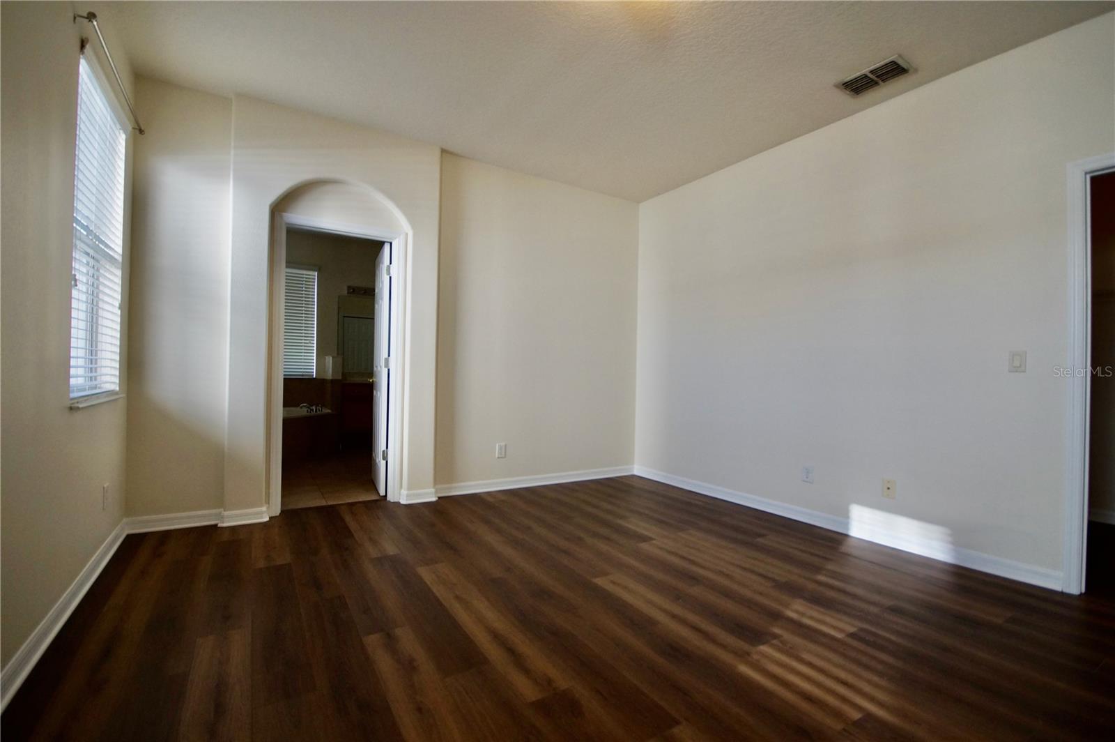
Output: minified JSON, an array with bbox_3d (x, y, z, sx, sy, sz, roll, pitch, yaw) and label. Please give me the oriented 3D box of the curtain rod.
[{"bbox_3d":[-2.173,-1.416,2.296,0.080,0.045,1.116,1,0,-34],"label":"curtain rod"}]

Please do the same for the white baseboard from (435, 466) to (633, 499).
[{"bbox_3d":[-0.104,0.984,4.212,2.009,0.091,0.016,1,0,-29],"label":"white baseboard"}]

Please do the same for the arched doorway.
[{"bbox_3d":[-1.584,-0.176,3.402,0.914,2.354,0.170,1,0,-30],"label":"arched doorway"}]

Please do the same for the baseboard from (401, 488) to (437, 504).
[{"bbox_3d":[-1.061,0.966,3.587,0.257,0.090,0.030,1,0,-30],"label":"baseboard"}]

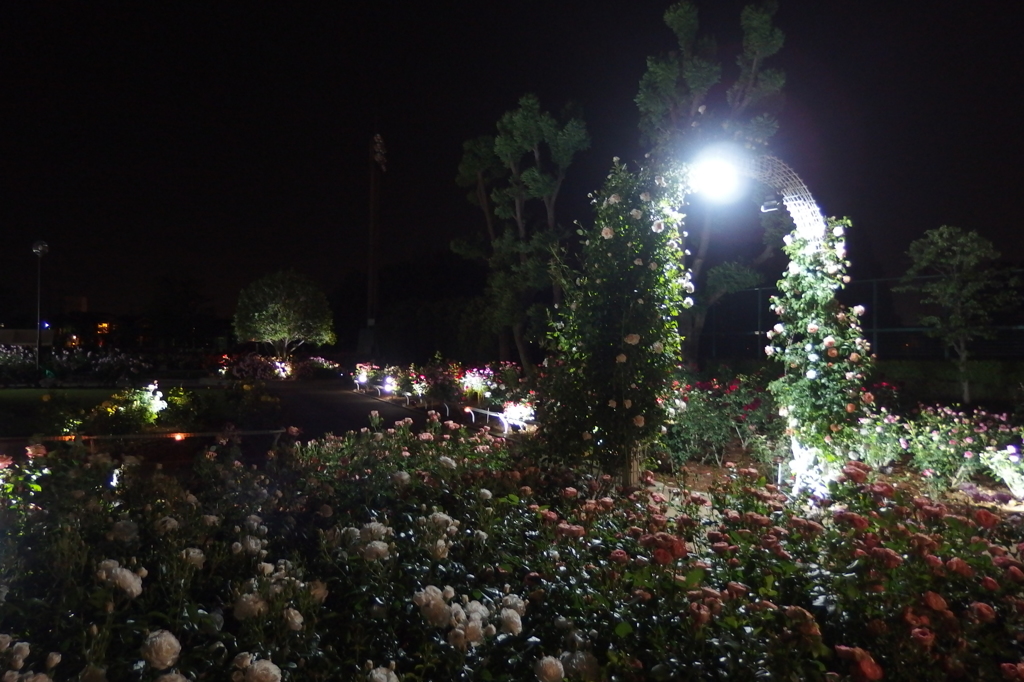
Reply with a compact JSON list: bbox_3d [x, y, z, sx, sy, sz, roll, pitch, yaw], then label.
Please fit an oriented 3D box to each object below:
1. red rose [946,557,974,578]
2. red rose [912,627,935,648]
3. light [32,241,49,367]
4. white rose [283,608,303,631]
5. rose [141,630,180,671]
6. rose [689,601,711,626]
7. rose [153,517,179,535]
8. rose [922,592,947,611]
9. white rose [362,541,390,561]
[{"bbox_3d":[1.517,0.766,2.500,0.095,0.069,0.090,1,0,31],"label":"red rose"},{"bbox_3d":[1.111,0.802,2.000,0.065,0.055,0.062,1,0,29],"label":"red rose"},{"bbox_3d":[-14.350,-0.867,22.500,0.487,4.383,0.500,0,-1,0],"label":"light"},{"bbox_3d":[-0.624,0.791,2.100,0.057,0.058,0.054,1,0,-16],"label":"white rose"},{"bbox_3d":[-0.759,0.670,1.600,0.085,0.087,0.085,1,-1,-25],"label":"rose"},{"bbox_3d":[0.463,0.672,1.820,0.051,0.061,0.056,0,-1,14],"label":"rose"},{"bbox_3d":[-1.240,0.663,2.650,0.088,0.068,0.085,1,-1,-25],"label":"rose"},{"bbox_3d":[1.090,0.667,1.900,0.063,0.051,0.060,0,-1,30],"label":"rose"},{"bbox_3d":[-0.486,0.751,2.650,0.100,0.067,0.095,1,0,-10],"label":"white rose"}]

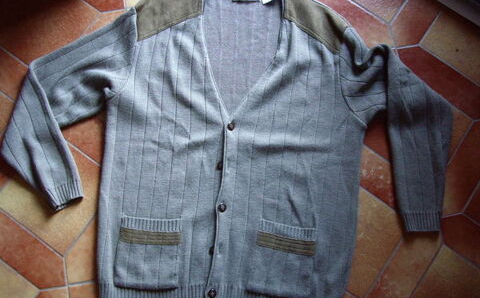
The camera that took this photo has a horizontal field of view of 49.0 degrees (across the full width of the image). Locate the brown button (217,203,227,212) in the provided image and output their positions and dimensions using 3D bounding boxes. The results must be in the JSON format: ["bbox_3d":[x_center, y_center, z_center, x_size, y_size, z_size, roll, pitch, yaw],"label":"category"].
[{"bbox_3d":[-0.037,0.123,1.108,0.018,0.006,0.018,8,78,0],"label":"brown button"}]

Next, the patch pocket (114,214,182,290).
[{"bbox_3d":[-0.188,0.215,1.090,0.133,0.012,0.148,5,78,0],"label":"patch pocket"}]

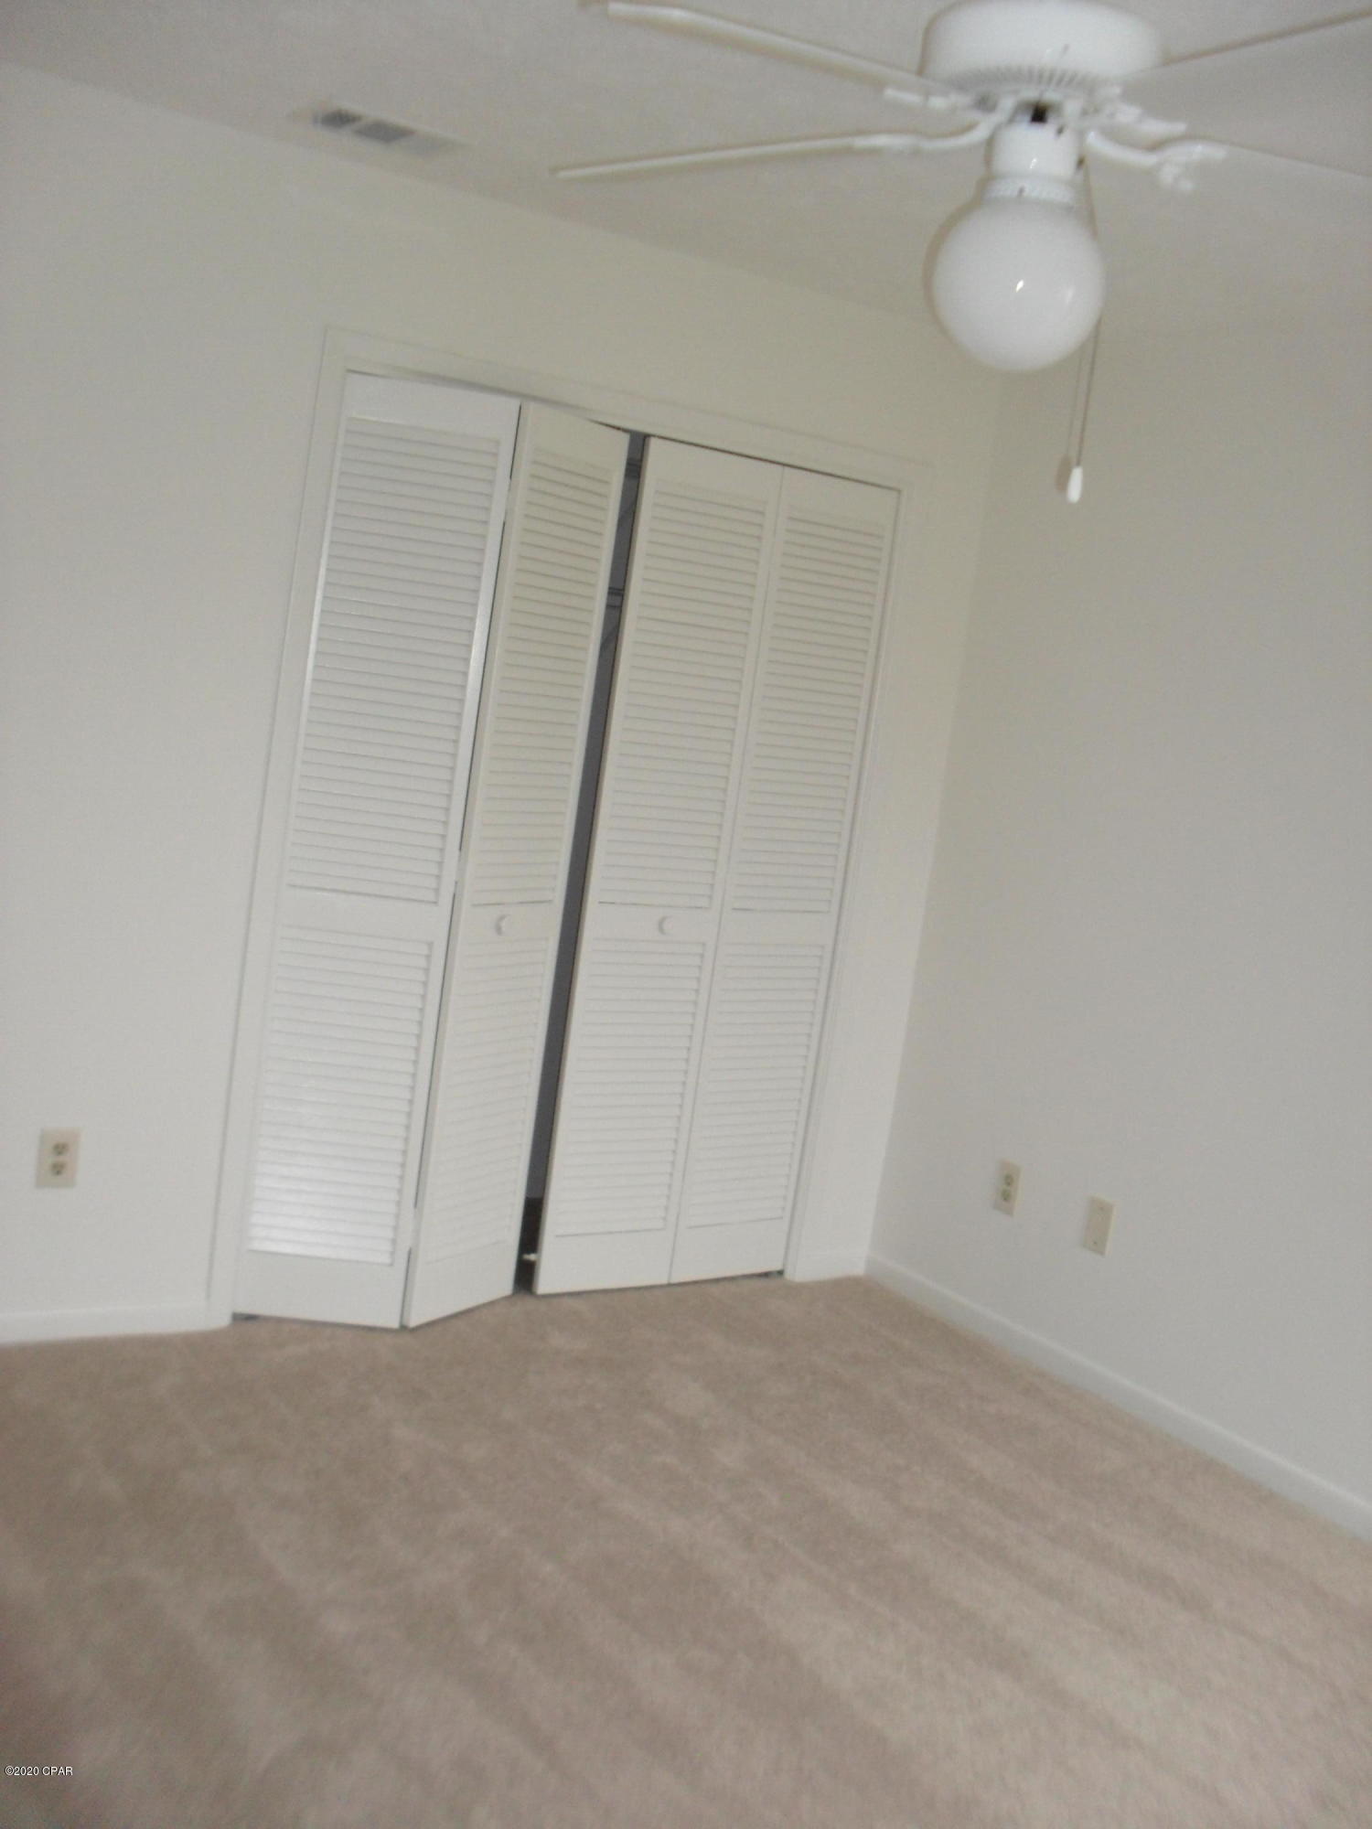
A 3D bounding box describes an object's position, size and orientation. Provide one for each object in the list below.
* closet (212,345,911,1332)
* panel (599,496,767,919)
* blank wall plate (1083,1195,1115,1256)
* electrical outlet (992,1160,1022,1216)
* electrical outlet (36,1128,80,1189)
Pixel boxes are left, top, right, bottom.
[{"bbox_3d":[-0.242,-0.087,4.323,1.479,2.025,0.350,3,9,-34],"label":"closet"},{"bbox_3d":[-0.008,-0.501,4.343,0.328,0.975,0.032,3,9,-34],"label":"panel"},{"bbox_3d":[0.962,0.726,4.310,0.010,0.118,0.074,3,9,-34],"label":"blank wall plate"},{"bbox_3d":[0.792,0.676,4.561,0.010,0.118,0.074,3,9,-34],"label":"electrical outlet"},{"bbox_3d":[-1.258,0.489,3.709,0.074,0.118,0.010,3,9,-34],"label":"electrical outlet"}]

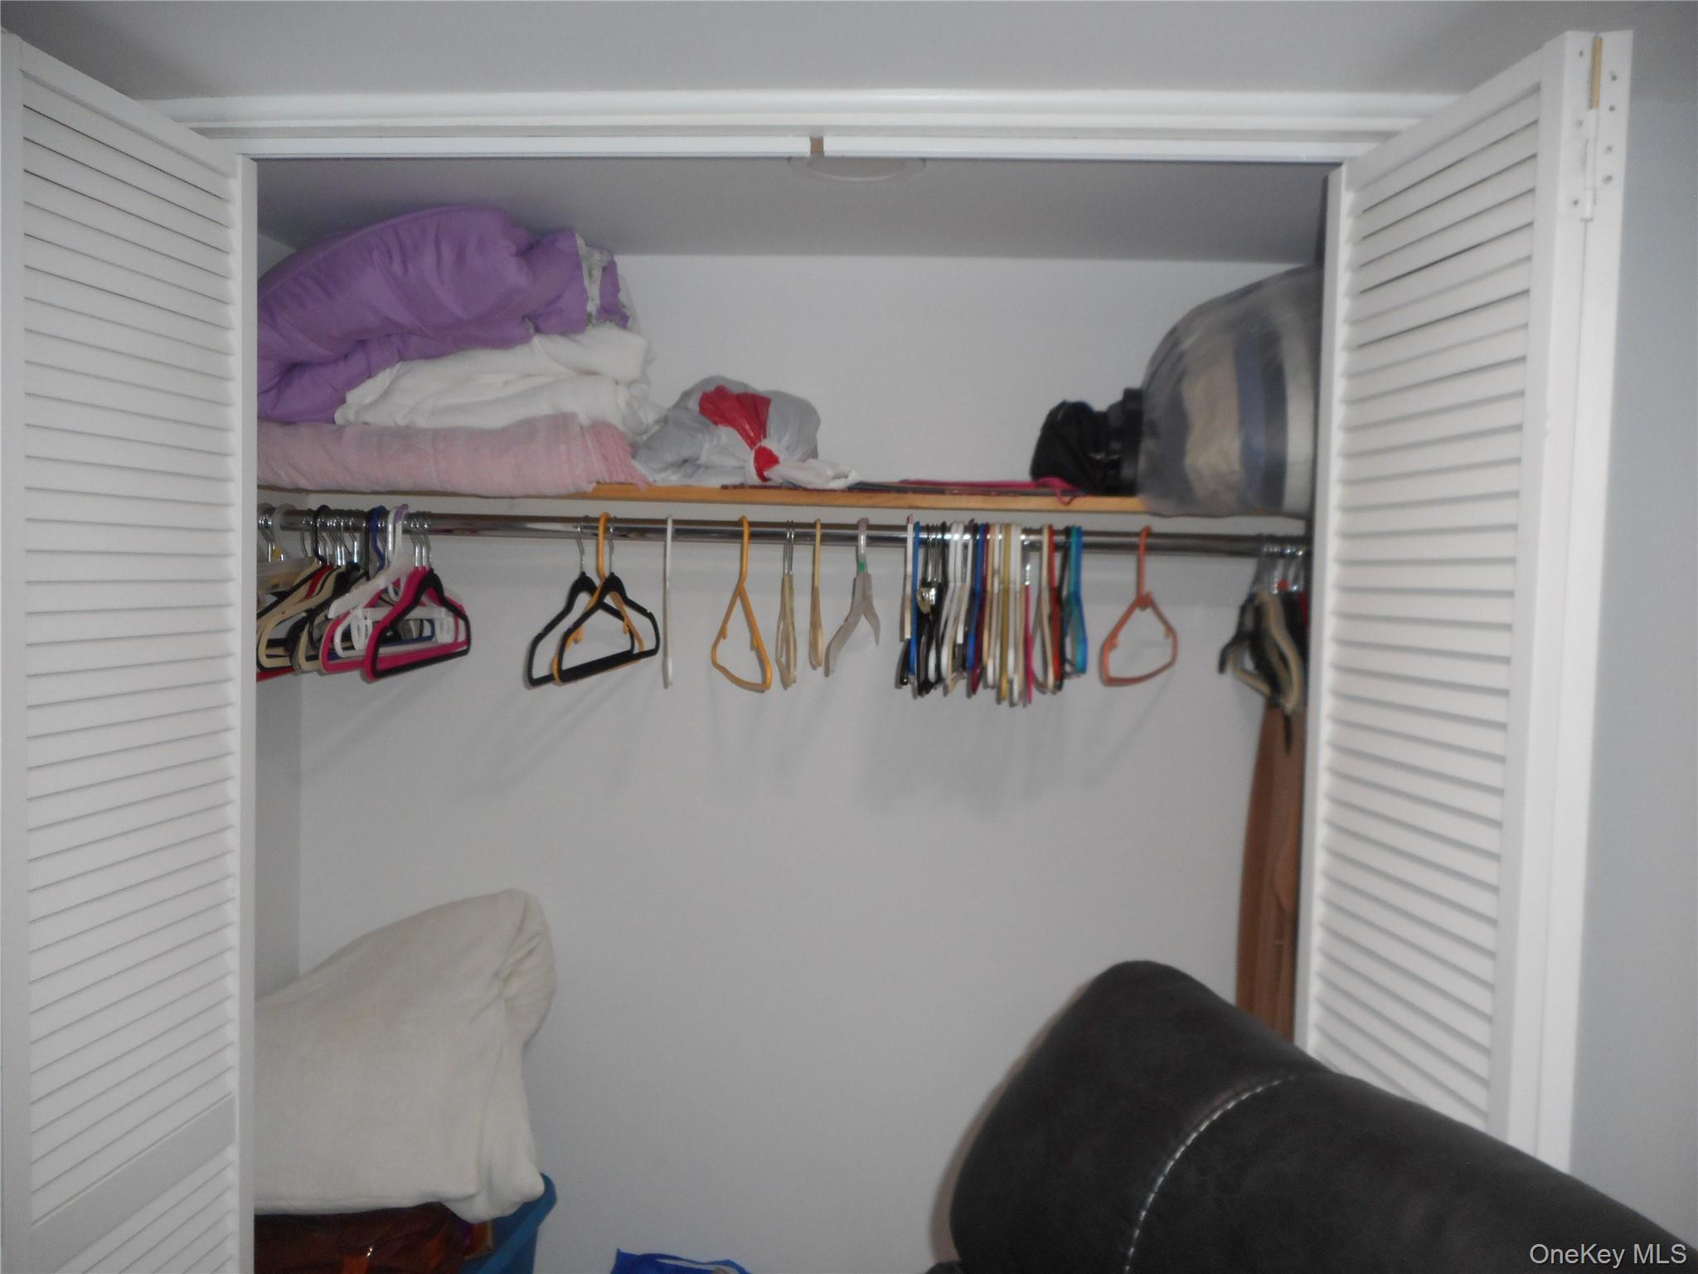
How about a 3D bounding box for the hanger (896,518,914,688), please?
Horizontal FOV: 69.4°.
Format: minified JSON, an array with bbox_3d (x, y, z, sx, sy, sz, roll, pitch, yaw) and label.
[{"bbox_3d":[0.090,-0.063,1.867,0.012,0.240,0.430,2,3,4],"label":"hanger"}]

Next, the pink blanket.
[{"bbox_3d":[-0.625,-0.285,2.015,0.655,0.117,0.330,2,3,3],"label":"pink blanket"}]

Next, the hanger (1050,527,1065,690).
[{"bbox_3d":[0.301,-0.056,1.855,0.013,0.224,0.420,2,3,4],"label":"hanger"}]

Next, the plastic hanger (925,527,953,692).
[{"bbox_3d":[0.127,-0.047,1.726,0.012,0.224,0.420,2,3,7],"label":"plastic hanger"}]

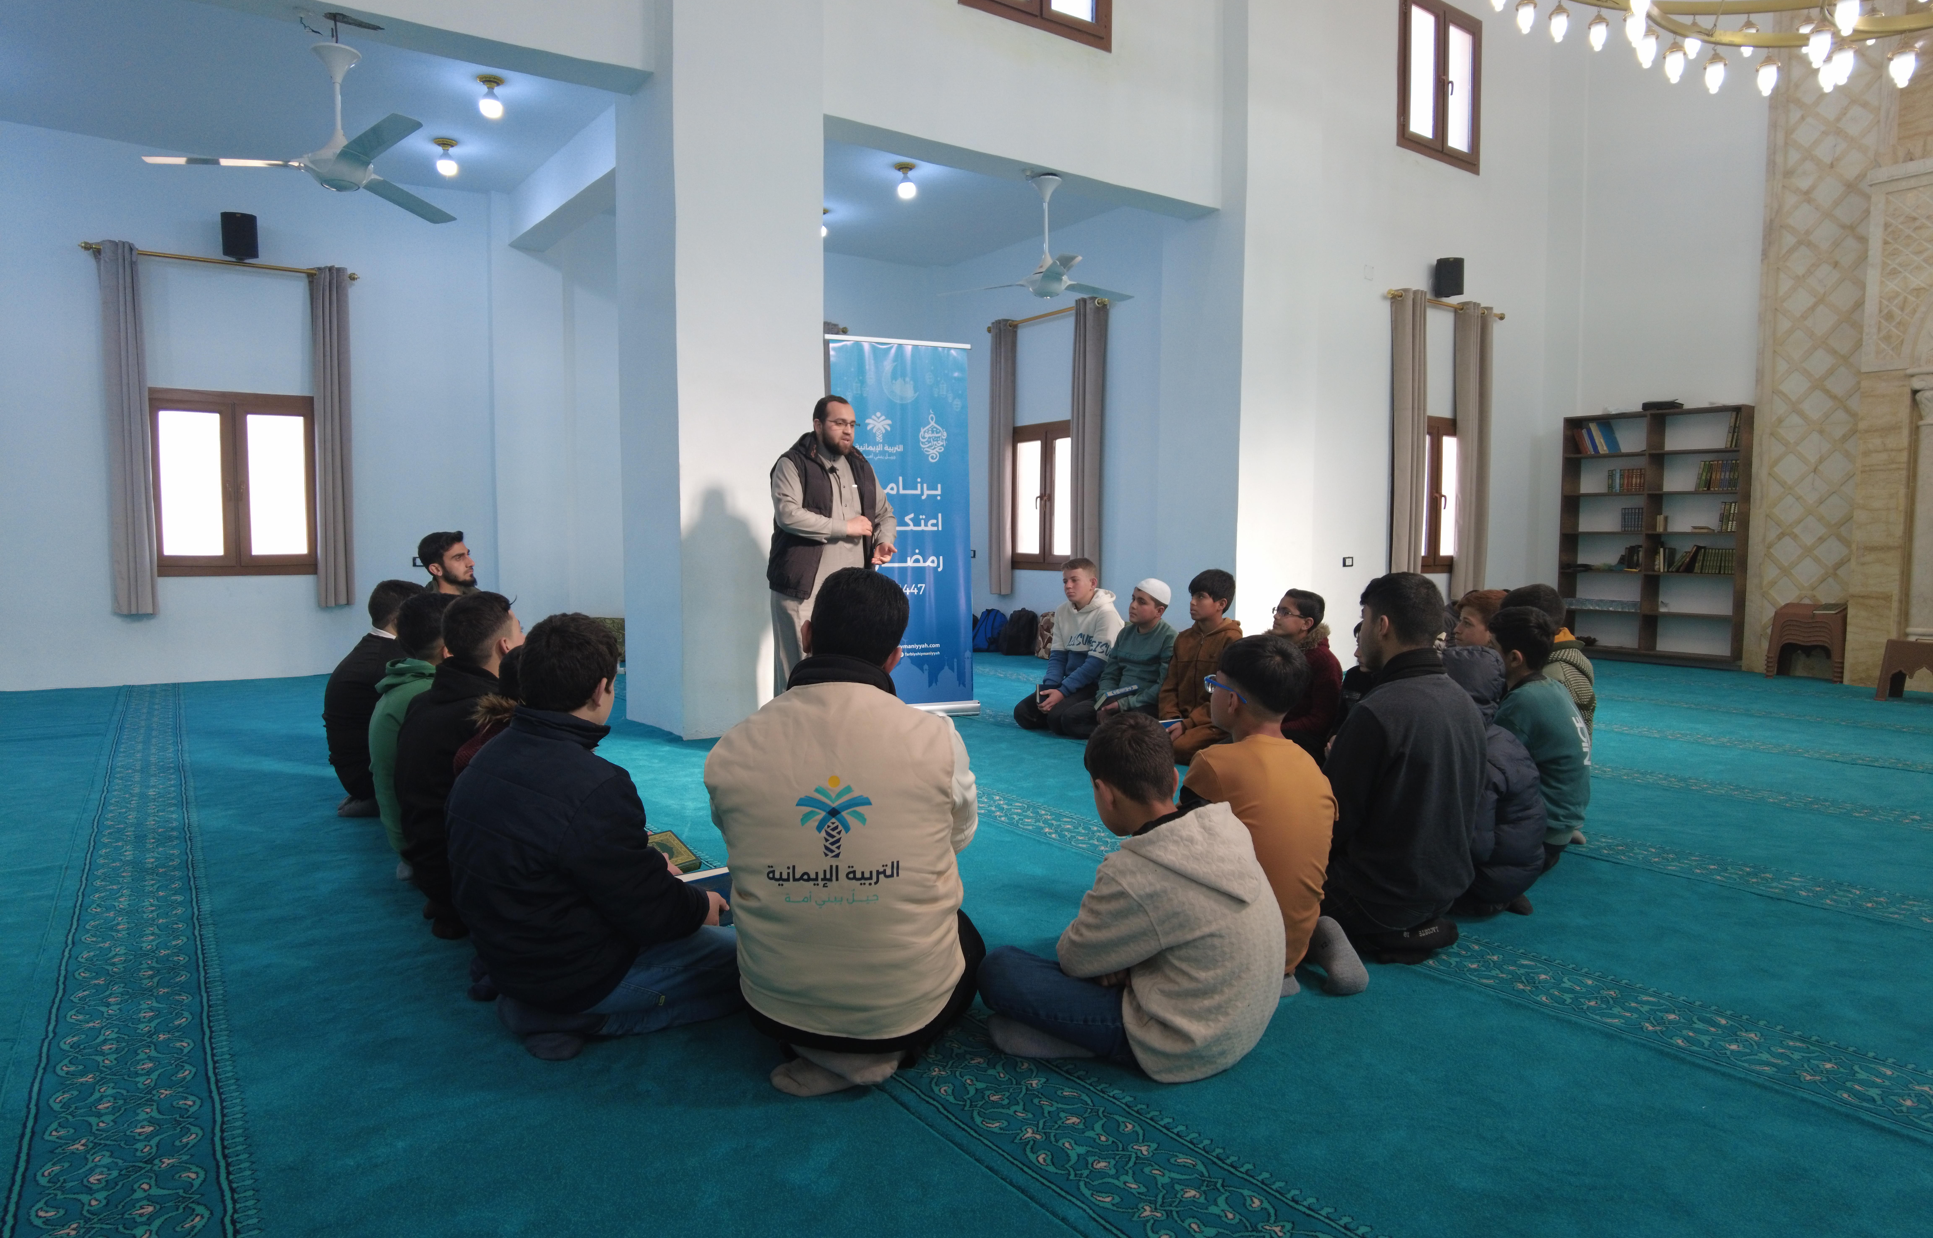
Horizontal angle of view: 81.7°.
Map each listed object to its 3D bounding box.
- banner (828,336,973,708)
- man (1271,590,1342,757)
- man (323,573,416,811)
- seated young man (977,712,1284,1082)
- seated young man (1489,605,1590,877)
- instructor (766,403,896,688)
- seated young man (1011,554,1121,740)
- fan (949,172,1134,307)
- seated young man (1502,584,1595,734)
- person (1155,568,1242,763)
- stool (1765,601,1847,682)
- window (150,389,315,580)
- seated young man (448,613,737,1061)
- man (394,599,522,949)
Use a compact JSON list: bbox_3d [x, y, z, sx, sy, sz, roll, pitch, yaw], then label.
[{"bbox_3d":[-0.332,-0.487,6.217,0.836,2.091,0.160,-1,4,-20],"label":"banner"},{"bbox_3d":[1.419,0.263,4.729,0.620,0.800,0.460,-2,4,-28],"label":"man"},{"bbox_3d":[-2.046,0.267,4.188,0.640,0.840,0.500,-3,5,-43],"label":"man"},{"bbox_3d":[0.352,0.500,2.277,0.540,0.628,0.530,-4,6,-42],"label":"seated young man"},{"bbox_3d":[1.670,0.340,3.542,0.620,0.762,0.460,4,5,40],"label":"seated young man"},{"bbox_3d":[-0.680,-0.256,5.492,0.580,1.666,0.420,-3,5,-33],"label":"instructor"},{"bbox_3d":[0.640,0.122,5.788,0.450,0.868,0.600,4,6,41],"label":"seated young man"},{"bbox_3d":[0.399,-2.345,6.896,1.220,0.757,1.320,2,5,22],"label":"fan"},{"bbox_3d":[2.046,0.293,4.149,0.620,0.820,0.480,2,4,28],"label":"seated young man"},{"bbox_3d":[1.080,0.203,5.165,0.640,0.860,0.460,-2,4,-32],"label":"person"},{"bbox_3d":[6.240,0.179,8.268,0.470,0.540,0.350,4,5,43],"label":"stool"},{"bbox_3d":[-5.193,-0.959,7.952,0.980,1.300,0.100,-2,5,-36],"label":"window"},{"bbox_3d":[-0.772,0.398,2.393,0.520,0.820,0.660,4,5,45],"label":"seated young man"},{"bbox_3d":[-1.177,0.346,3.011,0.500,0.840,0.640,4,5,45],"label":"man"}]

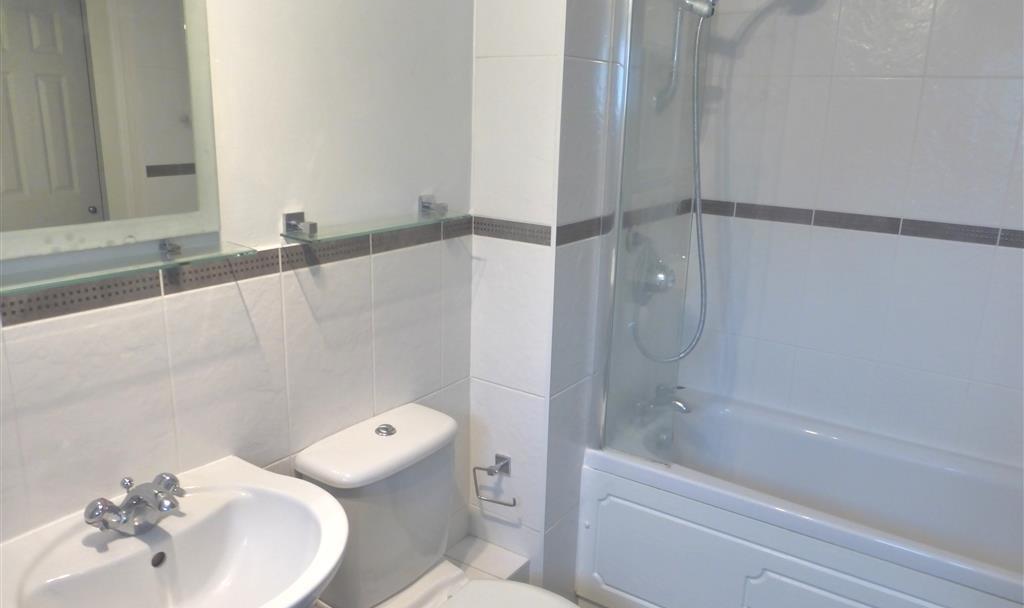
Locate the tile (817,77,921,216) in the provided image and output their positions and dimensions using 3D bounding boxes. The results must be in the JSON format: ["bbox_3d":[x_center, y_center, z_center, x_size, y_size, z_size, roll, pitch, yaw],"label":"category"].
[{"bbox_3d":[1.079,-0.476,2.159,0.250,0.401,0.010,12,18,33],"label":"tile"}]

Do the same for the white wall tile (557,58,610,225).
[{"bbox_3d":[0.182,-0.410,1.814,0.010,0.401,0.234,12,18,33],"label":"white wall tile"}]

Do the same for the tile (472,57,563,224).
[{"bbox_3d":[0.005,-0.407,1.783,0.245,0.400,0.010,12,18,33],"label":"tile"}]

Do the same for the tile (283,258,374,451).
[{"bbox_3d":[-0.404,0.108,1.586,0.010,0.401,0.250,12,18,33],"label":"tile"}]

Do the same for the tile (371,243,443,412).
[{"bbox_3d":[-0.257,0.058,1.770,0.010,0.400,0.243,12,18,33],"label":"tile"}]

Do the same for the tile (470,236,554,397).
[{"bbox_3d":[-0.007,0.030,1.901,0.245,0.400,0.010,12,18,33],"label":"tile"}]

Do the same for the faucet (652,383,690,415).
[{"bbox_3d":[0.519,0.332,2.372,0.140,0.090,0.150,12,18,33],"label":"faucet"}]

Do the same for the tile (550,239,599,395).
[{"bbox_3d":[0.170,0.032,1.932,0.010,0.401,0.234,12,18,33],"label":"tile"}]

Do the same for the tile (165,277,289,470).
[{"bbox_3d":[-0.539,0.155,1.377,0.010,0.400,0.243,12,18,33],"label":"tile"}]

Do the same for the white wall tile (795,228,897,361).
[{"bbox_3d":[1.054,-0.034,2.248,0.243,0.400,0.010,12,18,33],"label":"white wall tile"}]

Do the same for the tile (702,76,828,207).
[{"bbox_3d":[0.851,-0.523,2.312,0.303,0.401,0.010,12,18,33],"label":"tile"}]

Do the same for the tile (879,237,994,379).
[{"bbox_3d":[1.272,0.009,2.138,0.250,0.401,0.010,12,18,33],"label":"tile"}]

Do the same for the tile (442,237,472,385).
[{"bbox_3d":[-0.151,0.021,1.918,0.010,0.400,0.121,12,18,33],"label":"tile"}]

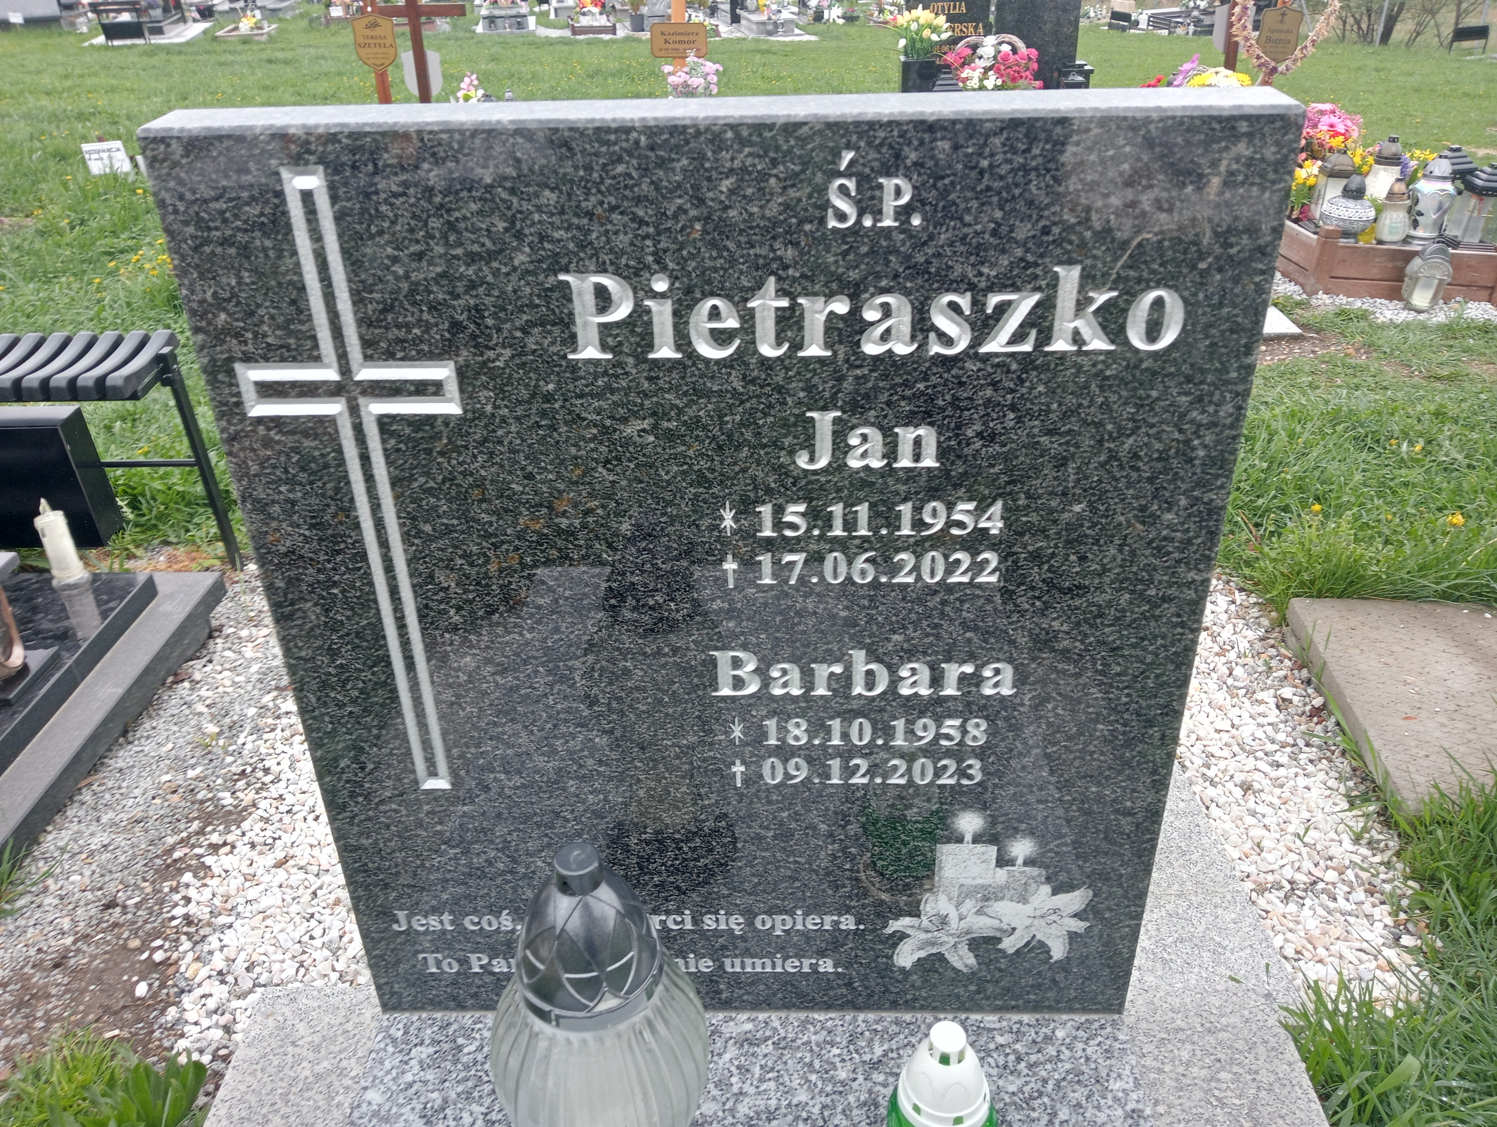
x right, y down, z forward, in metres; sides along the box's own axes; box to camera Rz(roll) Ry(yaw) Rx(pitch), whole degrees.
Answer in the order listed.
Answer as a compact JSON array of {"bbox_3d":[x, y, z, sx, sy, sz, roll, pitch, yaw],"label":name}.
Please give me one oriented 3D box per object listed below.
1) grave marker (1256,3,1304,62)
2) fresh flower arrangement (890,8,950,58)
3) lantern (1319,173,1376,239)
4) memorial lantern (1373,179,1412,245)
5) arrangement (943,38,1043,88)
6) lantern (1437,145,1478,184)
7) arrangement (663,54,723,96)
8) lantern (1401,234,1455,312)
[{"bbox_3d":[2.537,-2.542,5.811,0.195,0.245,0.020,8,30,8],"label":"grave marker"},{"bbox_3d":[0.776,-2.382,5.450,0.250,0.205,0.200,-2,29,0],"label":"fresh flower arrangement"},{"bbox_3d":[1.846,-1.097,3.727,0.163,0.190,0.163,10,32,20],"label":"lantern"},{"bbox_3d":[1.948,-1.066,3.666,0.102,0.187,0.102,10,32,20],"label":"memorial lantern"},{"bbox_3d":[1.069,-2.167,5.374,0.410,0.300,0.270,0,30,3],"label":"arrangement"},{"bbox_3d":[2.265,-1.225,3.944,0.150,0.260,0.150,10,32,20],"label":"lantern"},{"bbox_3d":[-0.246,-2.167,5.519,0.260,0.280,0.230,-2,29,0],"label":"arrangement"},{"bbox_3d":[2.000,-0.857,3.568,0.105,0.195,0.100,1,30,5],"label":"lantern"}]

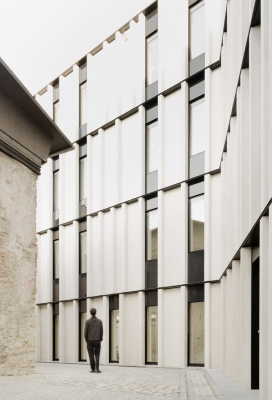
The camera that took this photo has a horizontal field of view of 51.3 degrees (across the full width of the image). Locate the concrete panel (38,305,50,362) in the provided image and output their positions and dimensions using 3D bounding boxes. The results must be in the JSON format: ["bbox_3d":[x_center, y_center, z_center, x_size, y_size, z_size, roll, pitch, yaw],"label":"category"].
[{"bbox_3d":[-4.096,6.048,12.950,1.002,2.734,0.200,0,0,33],"label":"concrete panel"}]

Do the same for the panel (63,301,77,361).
[{"bbox_3d":[-2.897,5.773,12.342,0.850,2.650,0.180,0,0,34],"label":"panel"}]

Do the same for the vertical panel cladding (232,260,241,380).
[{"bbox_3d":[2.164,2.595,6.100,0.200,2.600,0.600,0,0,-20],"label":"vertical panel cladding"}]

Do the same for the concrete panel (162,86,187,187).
[{"bbox_3d":[1.304,-2.173,9.810,0.953,3.373,0.200,0,0,33],"label":"concrete panel"}]

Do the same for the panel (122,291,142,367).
[{"bbox_3d":[-0.078,4.656,10.299,0.991,2.732,0.200,0,0,33],"label":"panel"}]

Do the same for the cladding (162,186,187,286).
[{"bbox_3d":[1.292,1.187,9.395,0.941,3.378,0.200,0,0,33],"label":"cladding"}]

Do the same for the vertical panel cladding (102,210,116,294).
[{"bbox_3d":[-0.965,1.974,10.884,0.694,3.366,0.200,0,0,33],"label":"vertical panel cladding"}]

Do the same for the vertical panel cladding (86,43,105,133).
[{"bbox_3d":[-1.552,-4.345,11.272,0.914,3.293,0.200,0,0,33],"label":"vertical panel cladding"}]

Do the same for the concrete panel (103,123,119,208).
[{"bbox_3d":[-1.028,-1.342,11.347,0.816,3.227,0.150,0,0,33],"label":"concrete panel"}]

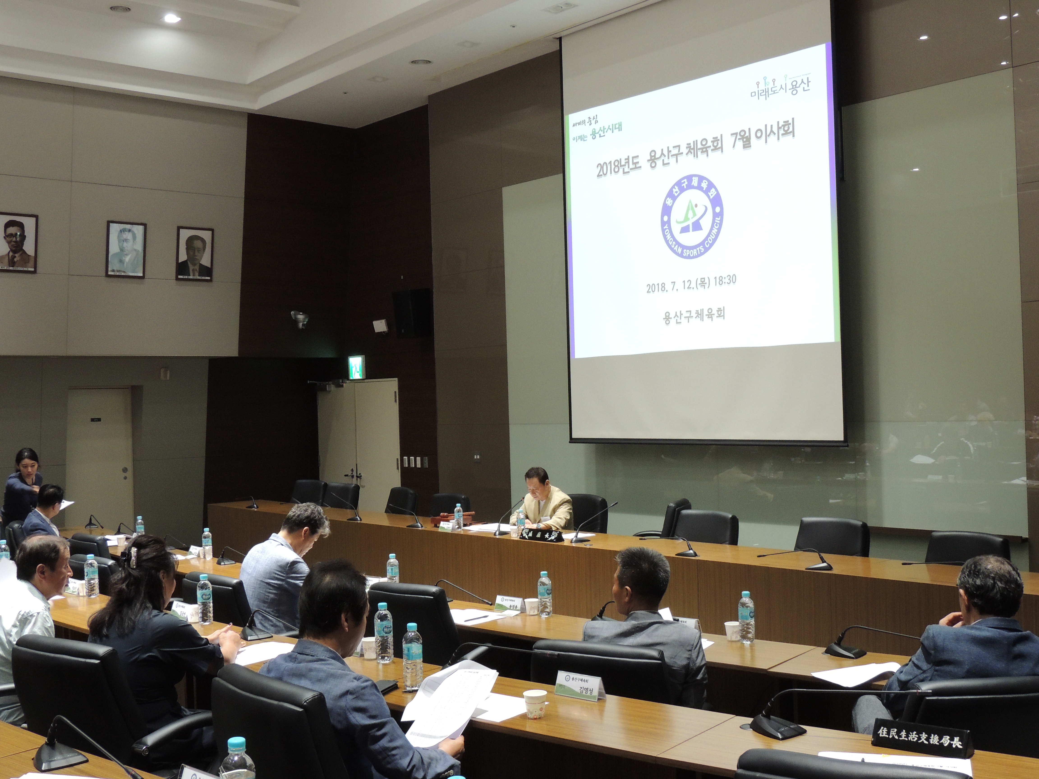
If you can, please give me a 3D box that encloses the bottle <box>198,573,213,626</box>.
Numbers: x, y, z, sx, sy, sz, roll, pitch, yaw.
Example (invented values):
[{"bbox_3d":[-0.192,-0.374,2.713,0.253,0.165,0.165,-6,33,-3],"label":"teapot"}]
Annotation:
[{"bbox_3d":[-1.374,0.917,5.244,0.065,0.214,0.065,-2,-1,0],"label":"bottle"}]

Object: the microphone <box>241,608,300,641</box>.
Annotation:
[{"bbox_3d":[-0.974,0.962,4.880,0.470,0.130,0.115,-2,-1,43],"label":"microphone"}]

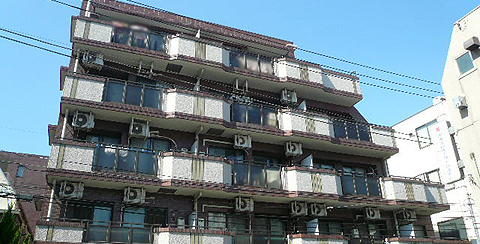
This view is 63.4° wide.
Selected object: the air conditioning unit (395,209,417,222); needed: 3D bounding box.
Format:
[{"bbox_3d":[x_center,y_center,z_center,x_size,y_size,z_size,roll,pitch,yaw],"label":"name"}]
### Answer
[{"bbox_3d":[8.279,4.572,19.193,0.790,0.570,0.300,9,-27,-20],"label":"air conditioning unit"}]

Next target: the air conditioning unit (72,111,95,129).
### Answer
[{"bbox_3d":[-6.044,-0.058,14.997,0.790,0.570,0.300,9,-27,-20],"label":"air conditioning unit"}]

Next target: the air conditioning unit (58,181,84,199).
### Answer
[{"bbox_3d":[-6.096,2.449,14.067,0.800,0.560,0.300,9,-27,-20],"label":"air conditioning unit"}]

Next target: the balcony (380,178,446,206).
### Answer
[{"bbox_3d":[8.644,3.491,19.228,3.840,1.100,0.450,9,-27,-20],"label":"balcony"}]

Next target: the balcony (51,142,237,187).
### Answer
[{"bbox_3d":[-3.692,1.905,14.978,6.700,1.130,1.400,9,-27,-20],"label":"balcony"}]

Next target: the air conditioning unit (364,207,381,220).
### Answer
[{"bbox_3d":[6.281,4.338,18.408,0.790,0.570,0.300,9,-27,-20],"label":"air conditioning unit"}]

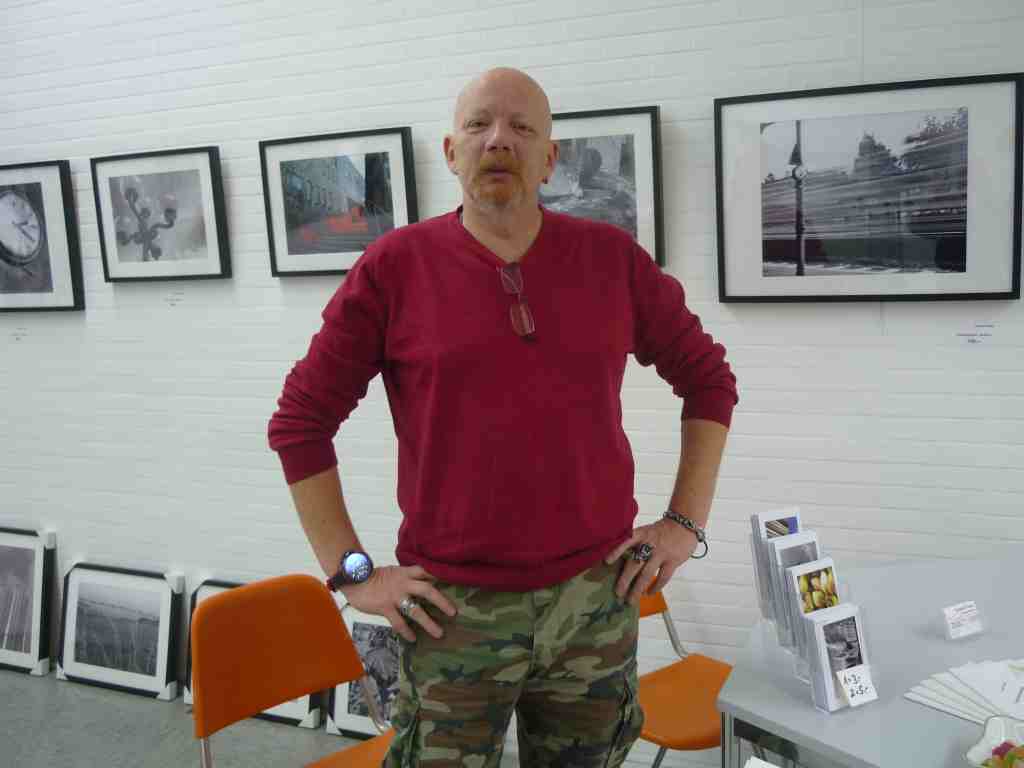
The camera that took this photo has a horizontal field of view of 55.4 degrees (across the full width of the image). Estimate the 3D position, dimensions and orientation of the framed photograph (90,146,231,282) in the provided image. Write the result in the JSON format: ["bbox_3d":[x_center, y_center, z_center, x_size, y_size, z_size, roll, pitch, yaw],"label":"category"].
[{"bbox_3d":[-1.208,-0.573,3.348,0.535,0.432,0.030,1,10,22],"label":"framed photograph"}]

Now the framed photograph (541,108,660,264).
[{"bbox_3d":[0.161,-0.547,2.785,0.535,0.432,0.030,1,10,22],"label":"framed photograph"}]

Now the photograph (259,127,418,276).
[{"bbox_3d":[-0.544,-0.562,3.074,0.535,0.432,0.030,1,10,22],"label":"photograph"}]

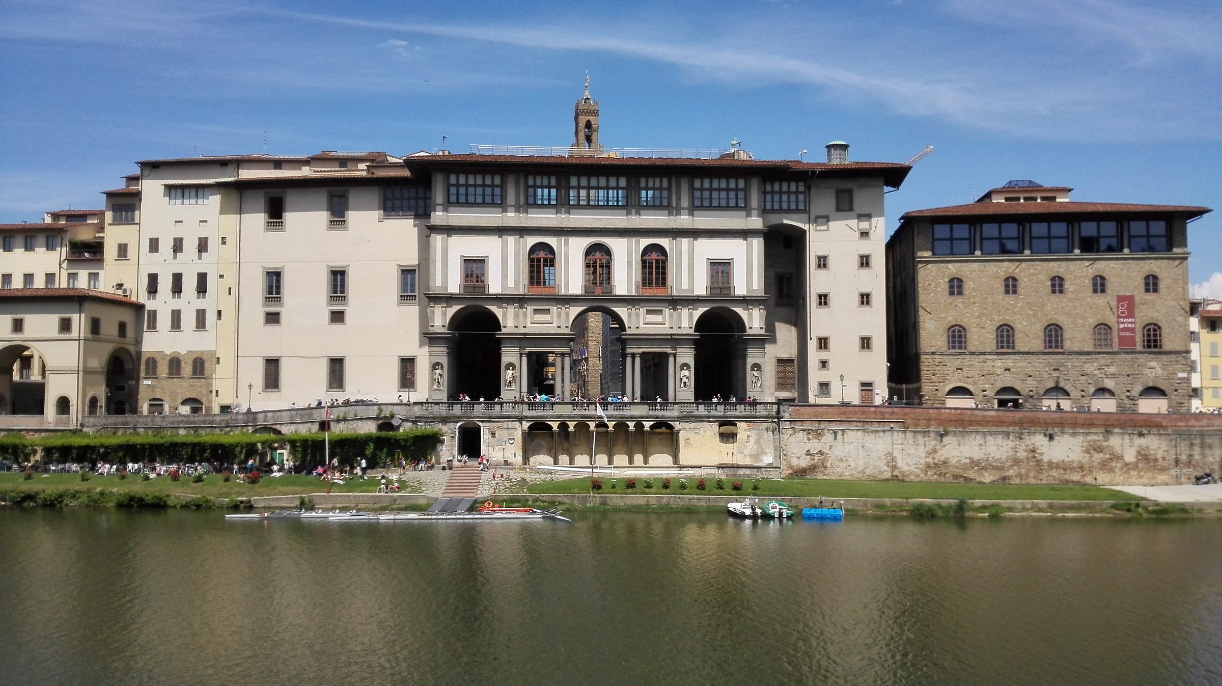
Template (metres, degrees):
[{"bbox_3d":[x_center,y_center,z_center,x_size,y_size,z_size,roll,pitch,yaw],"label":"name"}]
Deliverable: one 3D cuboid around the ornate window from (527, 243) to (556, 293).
[{"bbox_3d":[-7.808,-8.384,102.311,3.216,5.728,0.400,0,-3,-4],"label":"ornate window"}]

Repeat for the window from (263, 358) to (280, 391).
[{"bbox_3d":[-38.176,3.545,101.997,1.916,3.750,0.400,0,-3,5],"label":"window"}]

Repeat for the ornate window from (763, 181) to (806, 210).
[{"bbox_3d":[18.754,-15.919,98.140,4.566,3.168,0.400,0,-3,-4],"label":"ornate window"}]

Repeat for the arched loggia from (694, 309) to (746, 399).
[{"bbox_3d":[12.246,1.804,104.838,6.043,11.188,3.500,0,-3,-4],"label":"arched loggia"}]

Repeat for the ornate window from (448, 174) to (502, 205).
[{"bbox_3d":[-15.372,-17.351,102.244,6.071,3.470,0.400,0,-3,-4],"label":"ornate window"}]

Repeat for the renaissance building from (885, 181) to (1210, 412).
[{"bbox_3d":[48.528,-4.302,109.167,30.500,25.500,28.000,0,-3,6],"label":"renaissance building"}]

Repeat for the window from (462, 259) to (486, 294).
[{"bbox_3d":[-15.347,-7.475,101.688,2.754,3.973,0.400,0,-3,-4],"label":"window"}]

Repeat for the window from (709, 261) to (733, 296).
[{"bbox_3d":[11.607,-6.866,95.861,2.508,3.734,0.400,0,-3,-4],"label":"window"}]

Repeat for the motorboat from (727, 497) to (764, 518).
[{"bbox_3d":[10.547,13.148,72.788,1.800,1.400,4.300,1,-3,-27],"label":"motorboat"}]

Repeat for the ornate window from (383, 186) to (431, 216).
[{"bbox_3d":[-24.008,-16.749,107.693,6.156,3.540,0.400,0,-3,7],"label":"ornate window"}]

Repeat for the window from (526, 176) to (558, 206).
[{"bbox_3d":[-7.846,-17.232,102.818,3.663,3.489,0.400,0,-3,-4],"label":"window"}]

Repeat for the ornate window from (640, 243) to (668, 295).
[{"bbox_3d":[4.871,-8.410,103.287,3.168,5.892,0.400,0,-3,-4],"label":"ornate window"}]

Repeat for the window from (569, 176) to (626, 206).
[{"bbox_3d":[-1.407,-16.032,95.429,5.928,3.162,0.400,0,-3,-4],"label":"window"}]

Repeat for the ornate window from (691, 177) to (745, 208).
[{"bbox_3d":[12.330,-17.218,104.369,6.217,3.432,0.400,0,-3,-4],"label":"ornate window"}]

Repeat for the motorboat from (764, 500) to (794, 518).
[{"bbox_3d":[13.443,13.455,74.220,2.050,1.150,4.400,0,-3,-2],"label":"motorboat"}]

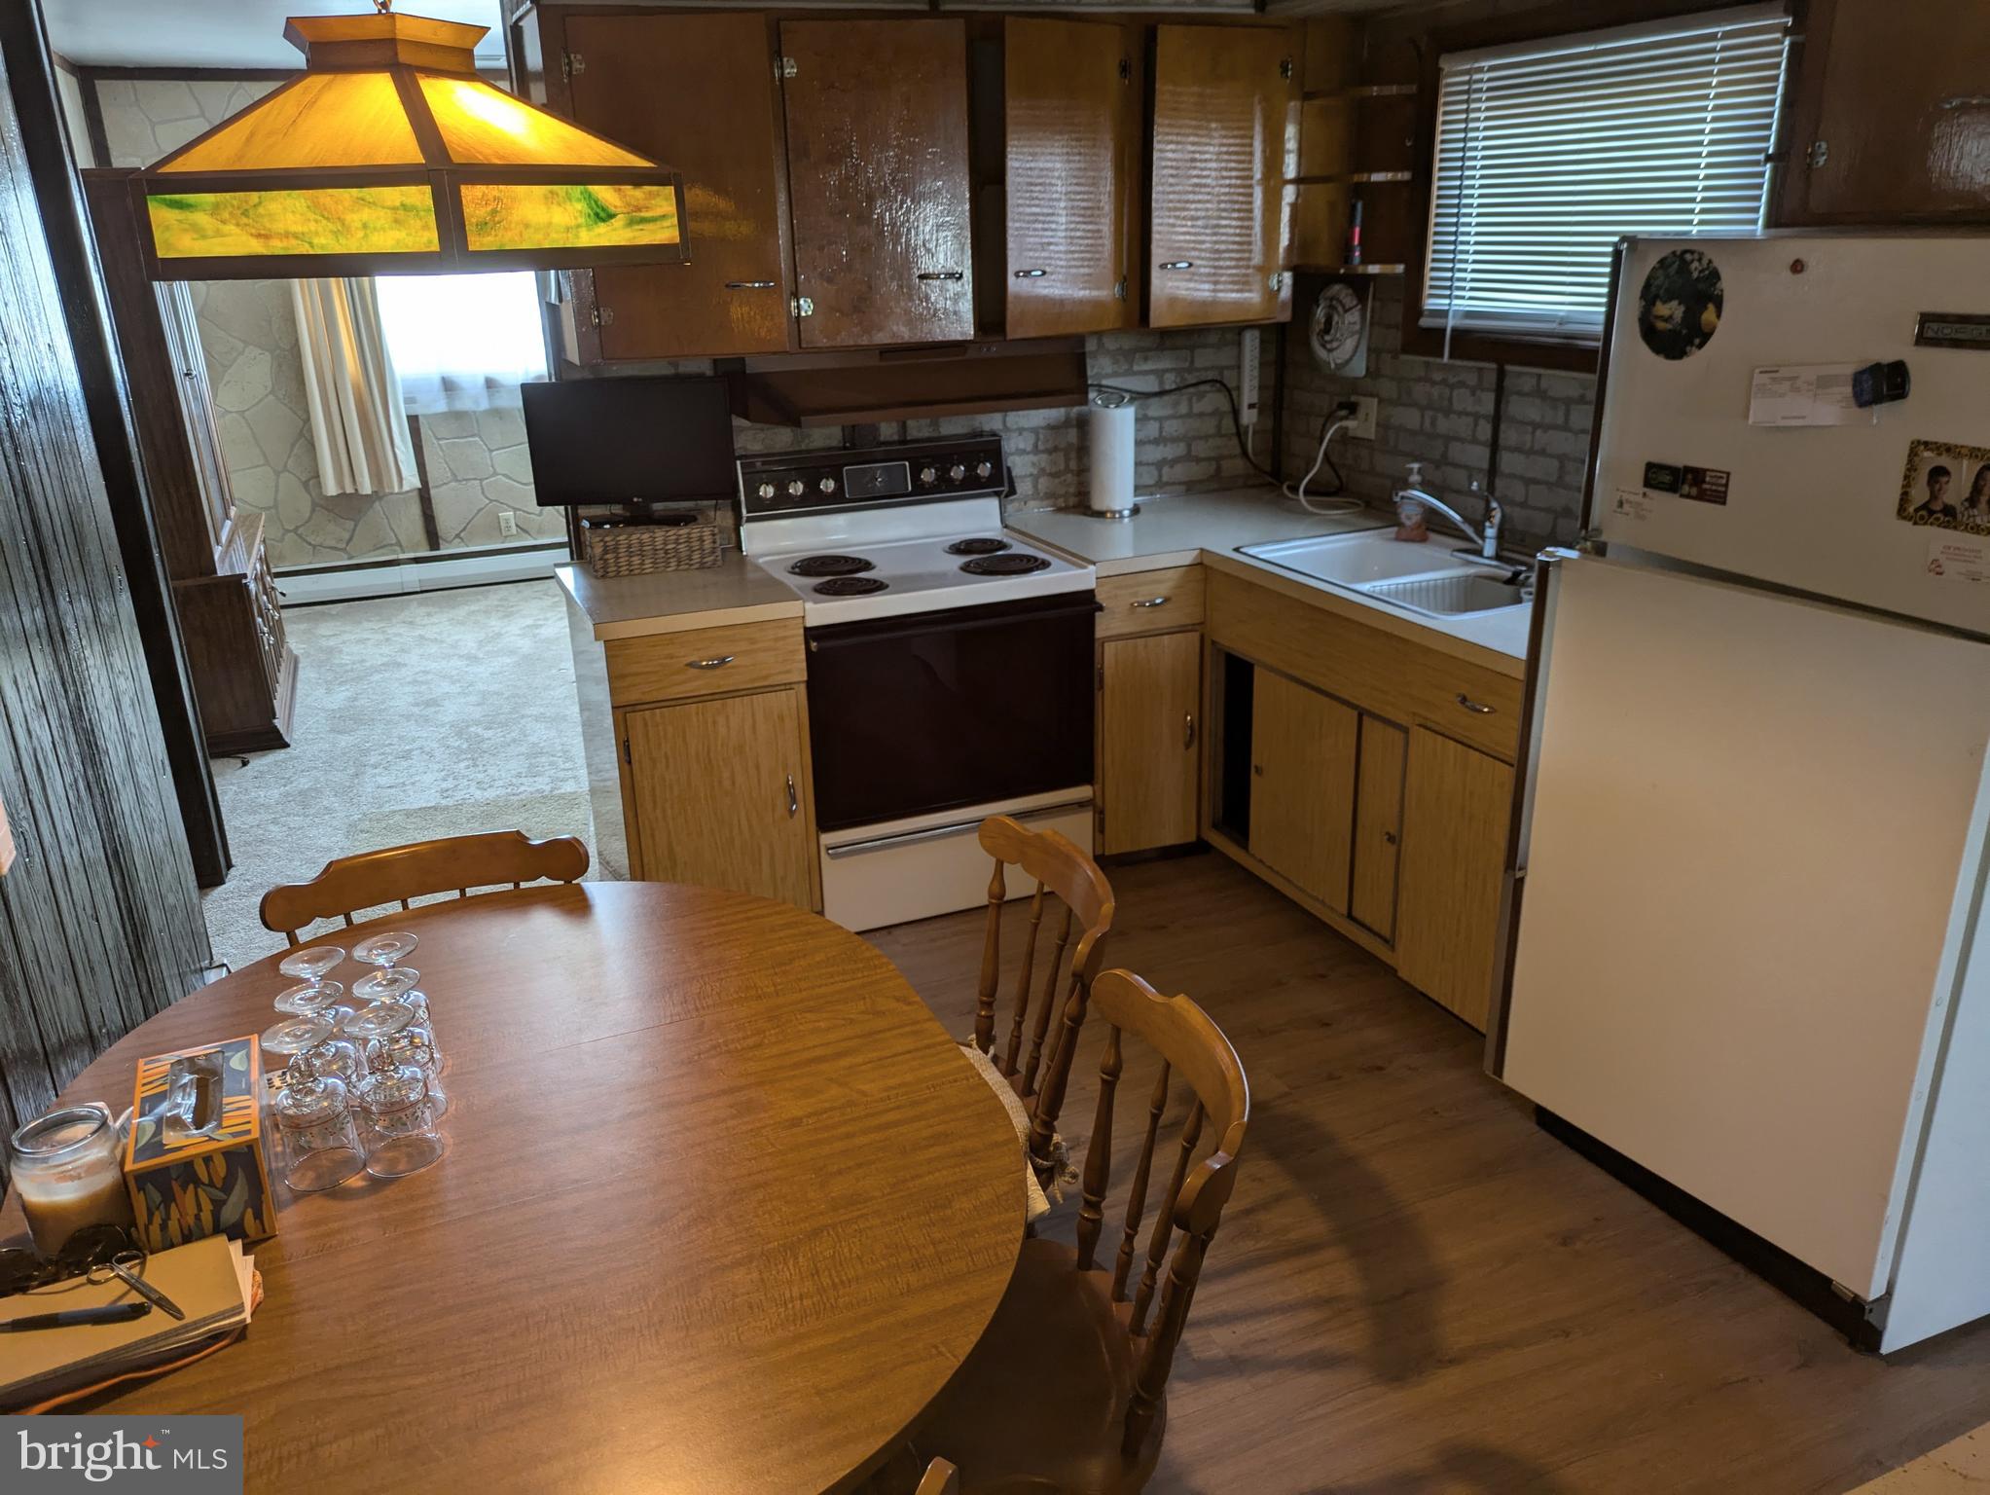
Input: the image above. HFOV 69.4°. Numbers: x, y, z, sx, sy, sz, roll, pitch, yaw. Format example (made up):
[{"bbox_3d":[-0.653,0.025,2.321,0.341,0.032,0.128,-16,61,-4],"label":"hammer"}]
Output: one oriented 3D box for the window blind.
[{"bbox_3d":[1.346,-1.298,3.347,0.050,0.664,1.020,-9,22,-21],"label":"window blind"}]

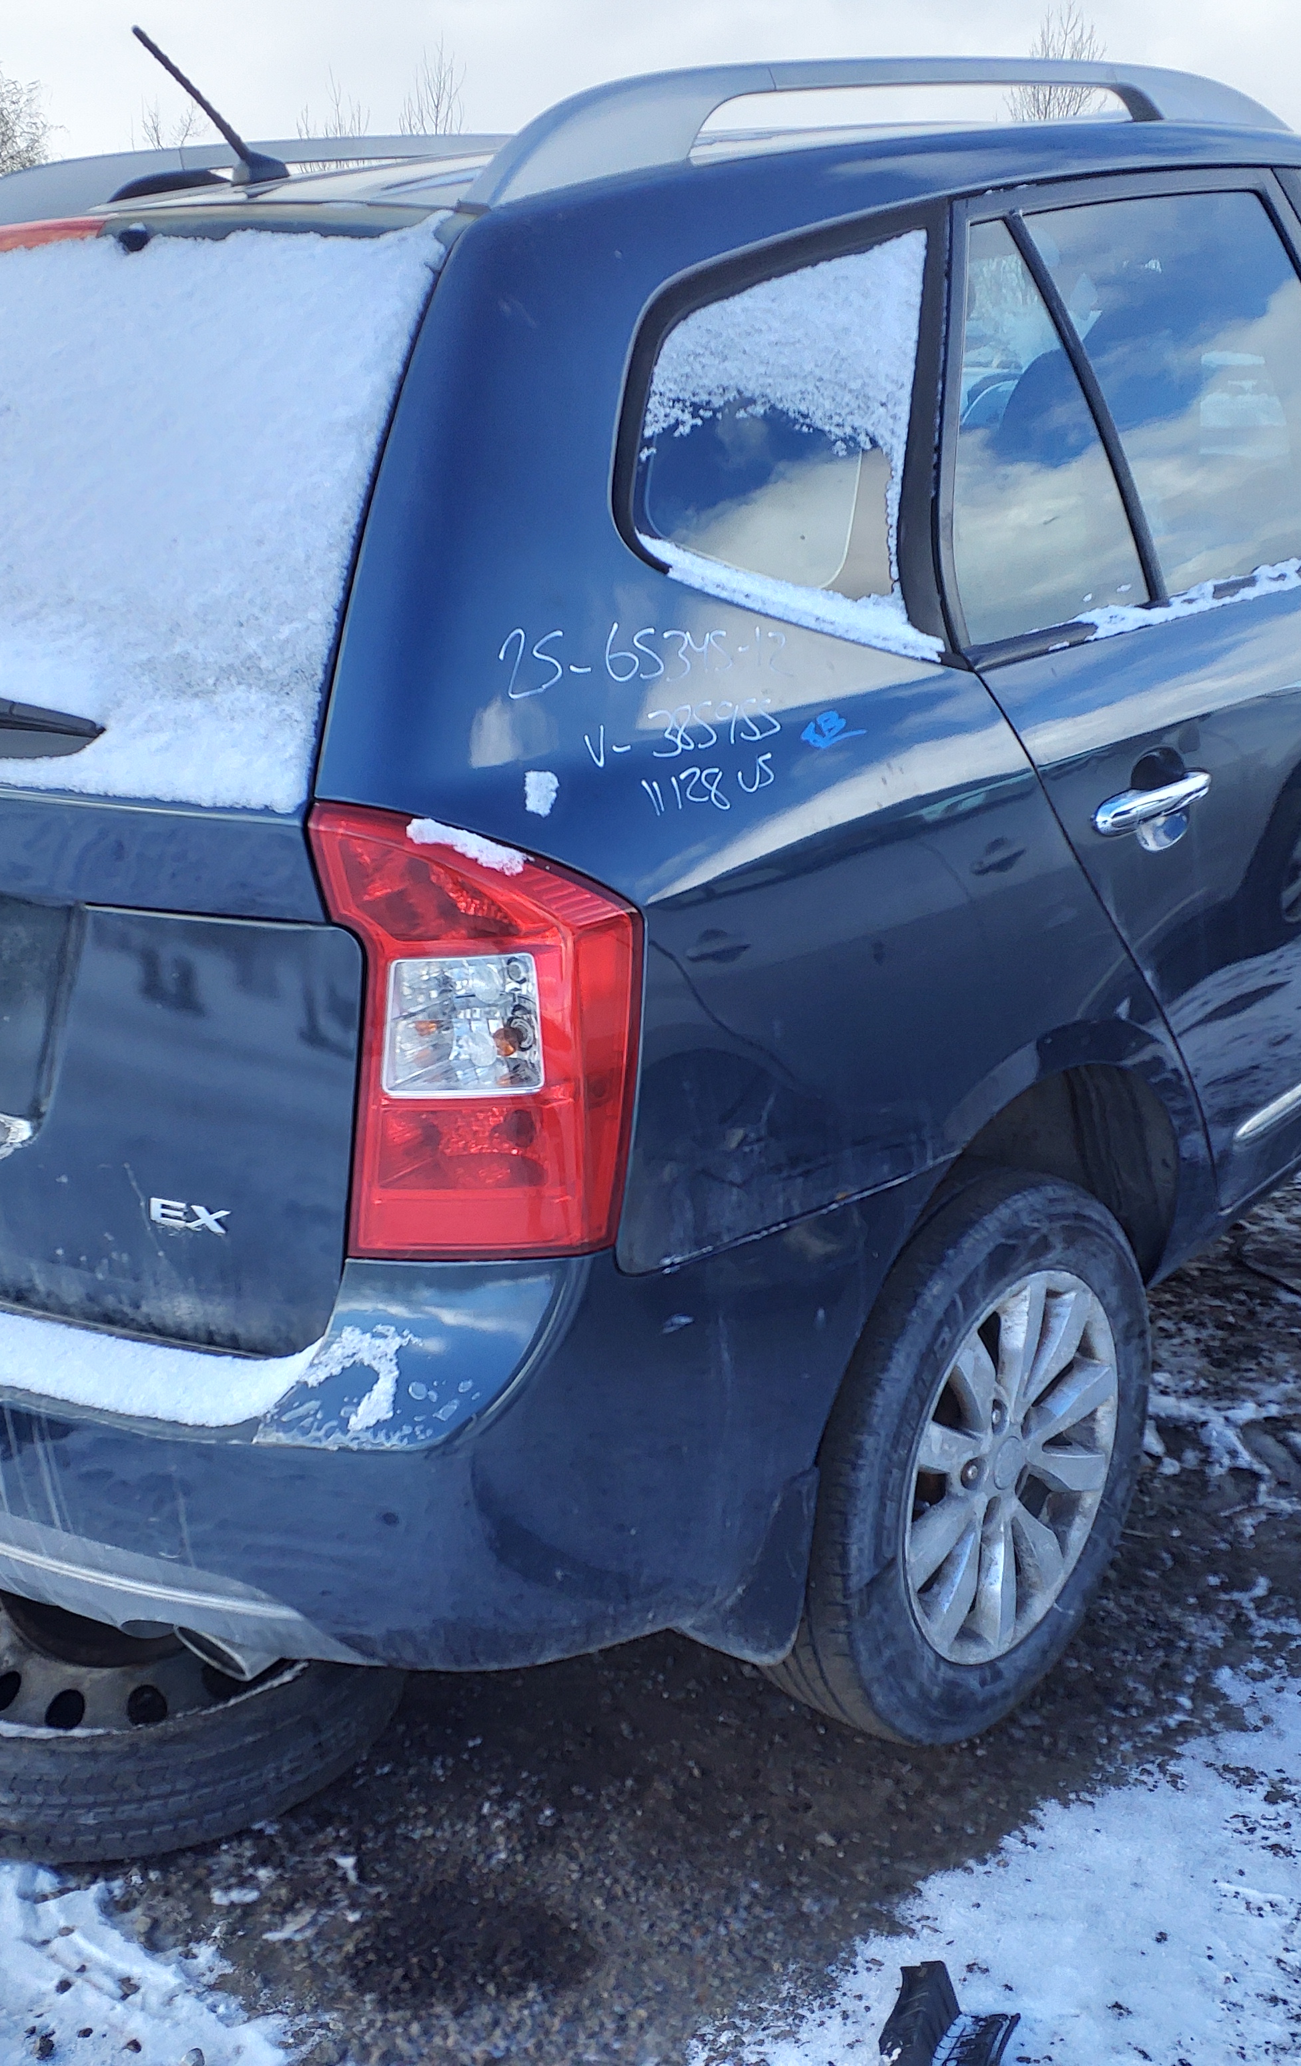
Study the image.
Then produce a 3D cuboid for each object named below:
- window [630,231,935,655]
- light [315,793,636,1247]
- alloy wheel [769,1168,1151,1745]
[{"bbox_3d":[0.156,-0.534,1.897,0.570,0.410,0.090,-21,5,-41],"label":"window"},{"bbox_3d":[-0.140,0.009,1.672,0.210,0.395,0.210,12,24,39],"label":"light"},{"bbox_3d":[0.329,0.461,2.330,0.204,0.654,0.654,12,24,41],"label":"alloy wheel"}]

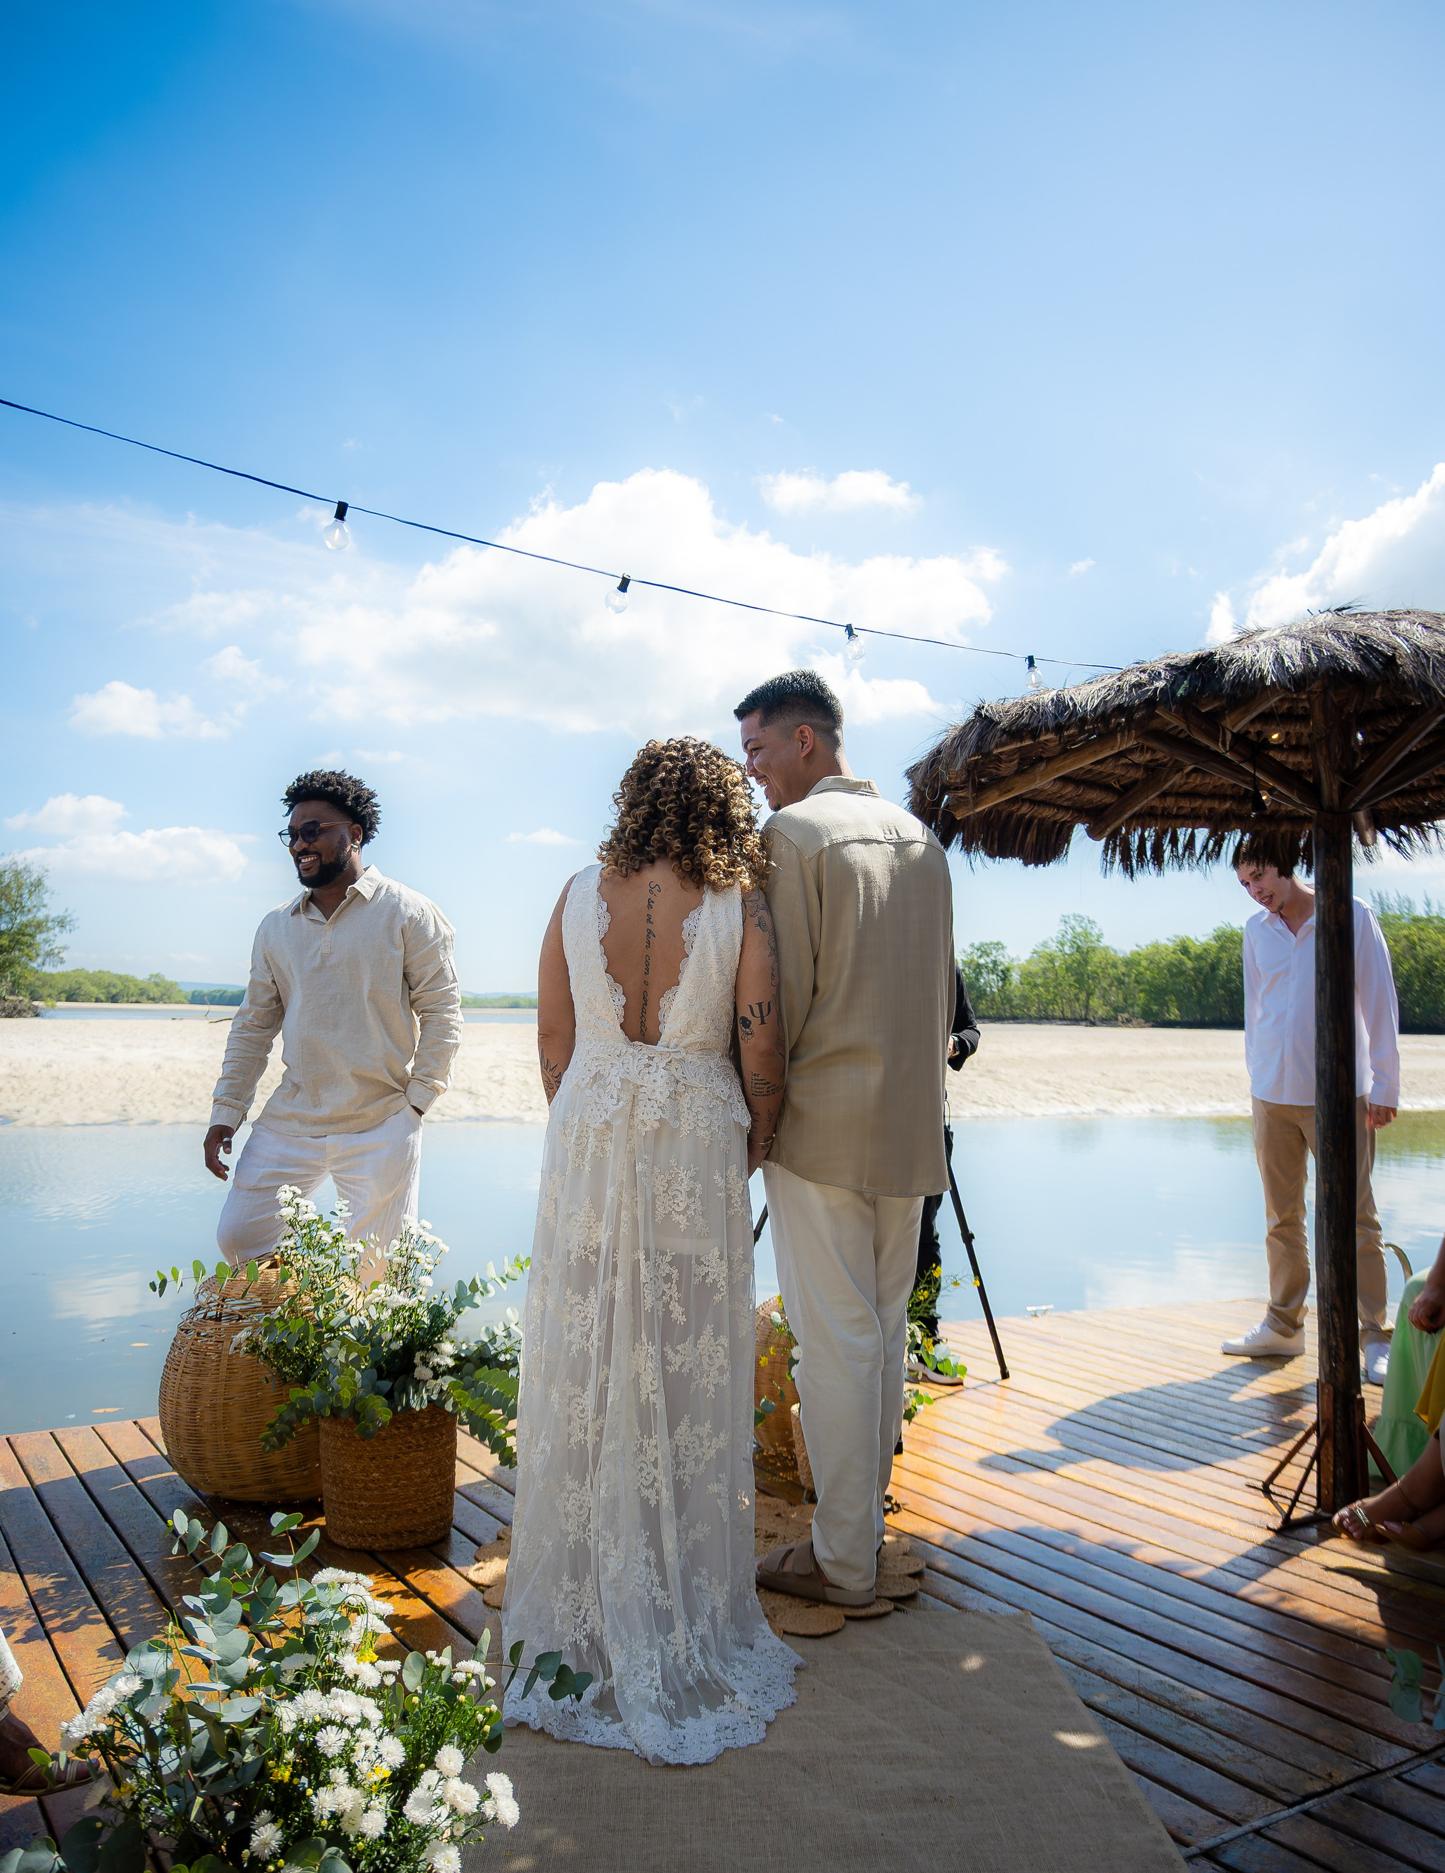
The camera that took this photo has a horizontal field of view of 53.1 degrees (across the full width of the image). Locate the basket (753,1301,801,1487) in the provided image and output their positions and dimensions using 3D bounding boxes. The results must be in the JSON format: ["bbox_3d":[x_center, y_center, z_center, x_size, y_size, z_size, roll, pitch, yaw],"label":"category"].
[{"bbox_3d":[0.235,1.090,3.680,0.480,0.430,0.480,0,-3,0],"label":"basket"}]

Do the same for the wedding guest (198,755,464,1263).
[{"bbox_3d":[-1.030,0.430,3.780,0.660,1.750,0.420,-1,-3,16],"label":"wedding guest"}]

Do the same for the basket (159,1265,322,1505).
[{"bbox_3d":[-1.055,1.052,3.450,0.570,0.480,0.570,0,-3,0],"label":"basket"}]

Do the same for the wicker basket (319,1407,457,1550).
[{"bbox_3d":[-0.720,1.140,3.120,0.295,0.275,0.295,0,-3,0],"label":"wicker basket"}]

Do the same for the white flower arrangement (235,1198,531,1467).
[{"bbox_3d":[-0.727,0.835,3.120,0.620,0.560,0.520,0,-3,0],"label":"white flower arrangement"}]

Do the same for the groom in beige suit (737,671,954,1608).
[{"bbox_3d":[0.240,0.380,2.830,0.500,1.770,0.360,2,-3,-33],"label":"groom in beige suit"}]

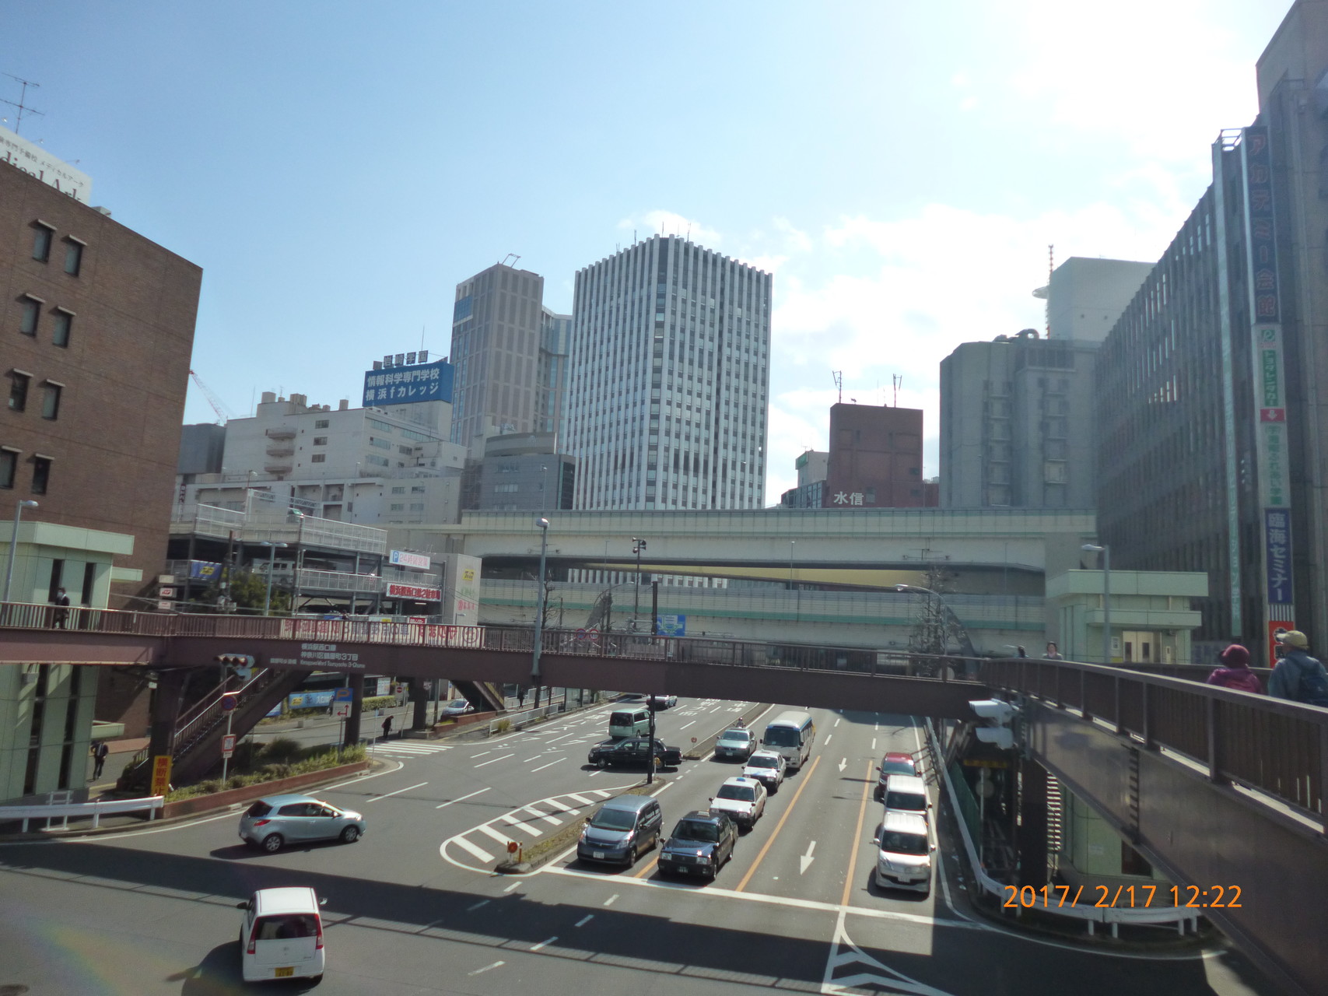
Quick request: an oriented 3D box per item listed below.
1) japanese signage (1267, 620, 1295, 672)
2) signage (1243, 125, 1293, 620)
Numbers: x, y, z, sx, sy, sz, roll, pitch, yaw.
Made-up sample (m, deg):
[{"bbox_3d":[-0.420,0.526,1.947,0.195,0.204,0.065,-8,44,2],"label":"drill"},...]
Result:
[{"bbox_3d":[24.269,5.976,36.200,0.900,2.350,0.350,1,-8,13],"label":"japanese signage"},{"bbox_3d":[25.330,-5.470,38.598,0.980,21.200,0.500,1,-8,14],"label":"signage"}]

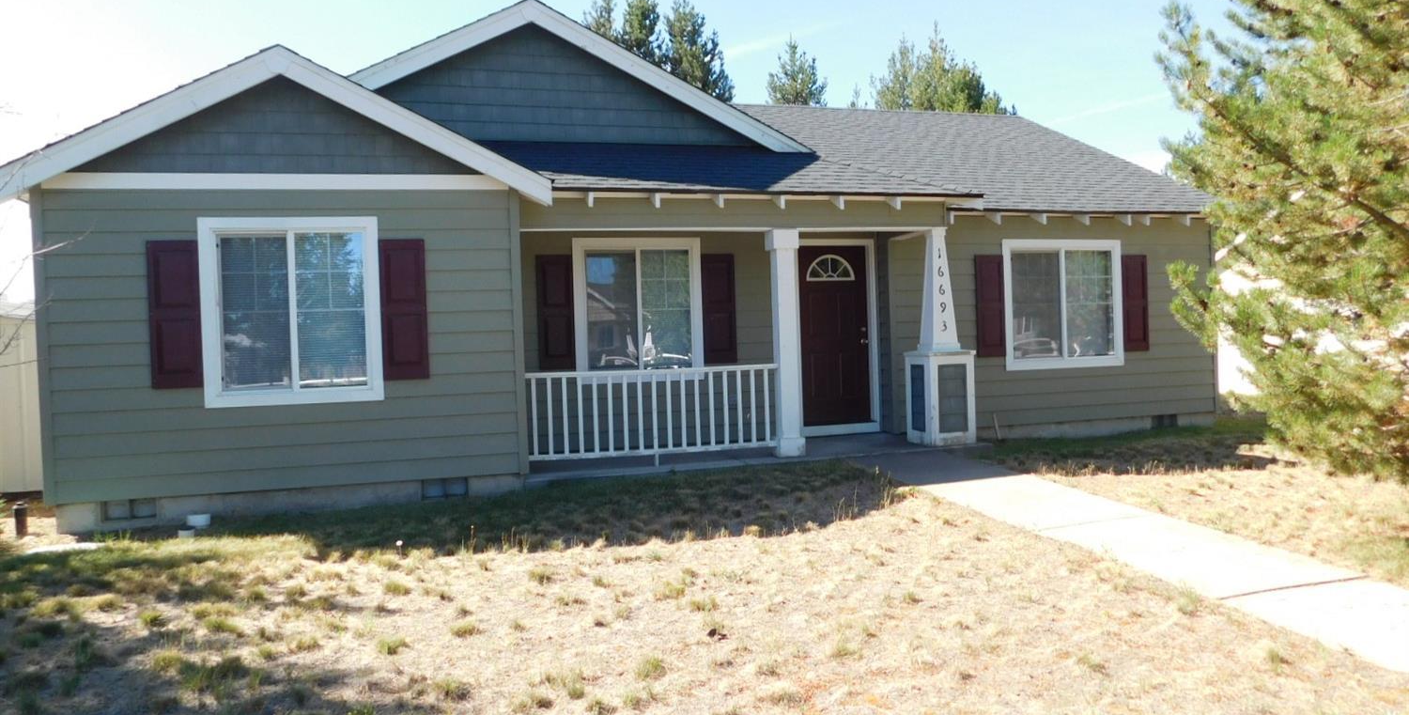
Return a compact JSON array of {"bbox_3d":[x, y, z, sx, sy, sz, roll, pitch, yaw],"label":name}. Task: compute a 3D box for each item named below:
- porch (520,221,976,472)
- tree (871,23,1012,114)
[{"bbox_3d":[0.383,-0.130,9.474,4.440,2.240,1.600,-2,1,-15],"label":"porch"},{"bbox_3d":[7.848,-5.188,30.599,4.800,11.257,4.800,-2,1,-15],"label":"tree"}]

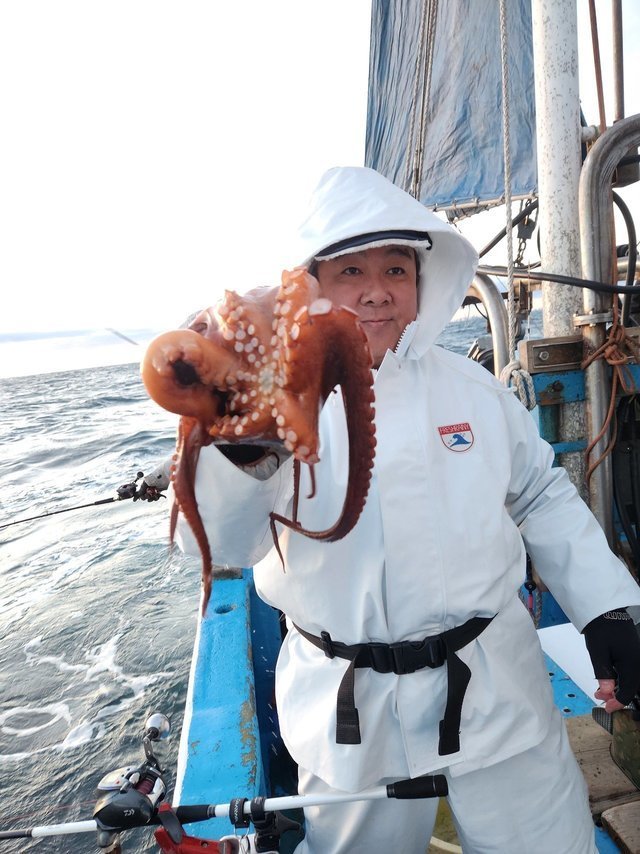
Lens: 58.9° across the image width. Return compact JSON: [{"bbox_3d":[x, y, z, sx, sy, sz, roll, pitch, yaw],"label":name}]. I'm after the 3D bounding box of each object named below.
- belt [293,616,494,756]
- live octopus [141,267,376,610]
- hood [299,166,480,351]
[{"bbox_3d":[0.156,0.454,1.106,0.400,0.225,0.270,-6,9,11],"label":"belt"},{"bbox_3d":[-0.054,0.011,0.560,0.210,0.310,0.160,-7,9,1],"label":"live octopus"},{"bbox_3d":[0.098,-0.270,0.930,0.275,0.295,0.275,-9,9,-9],"label":"hood"}]

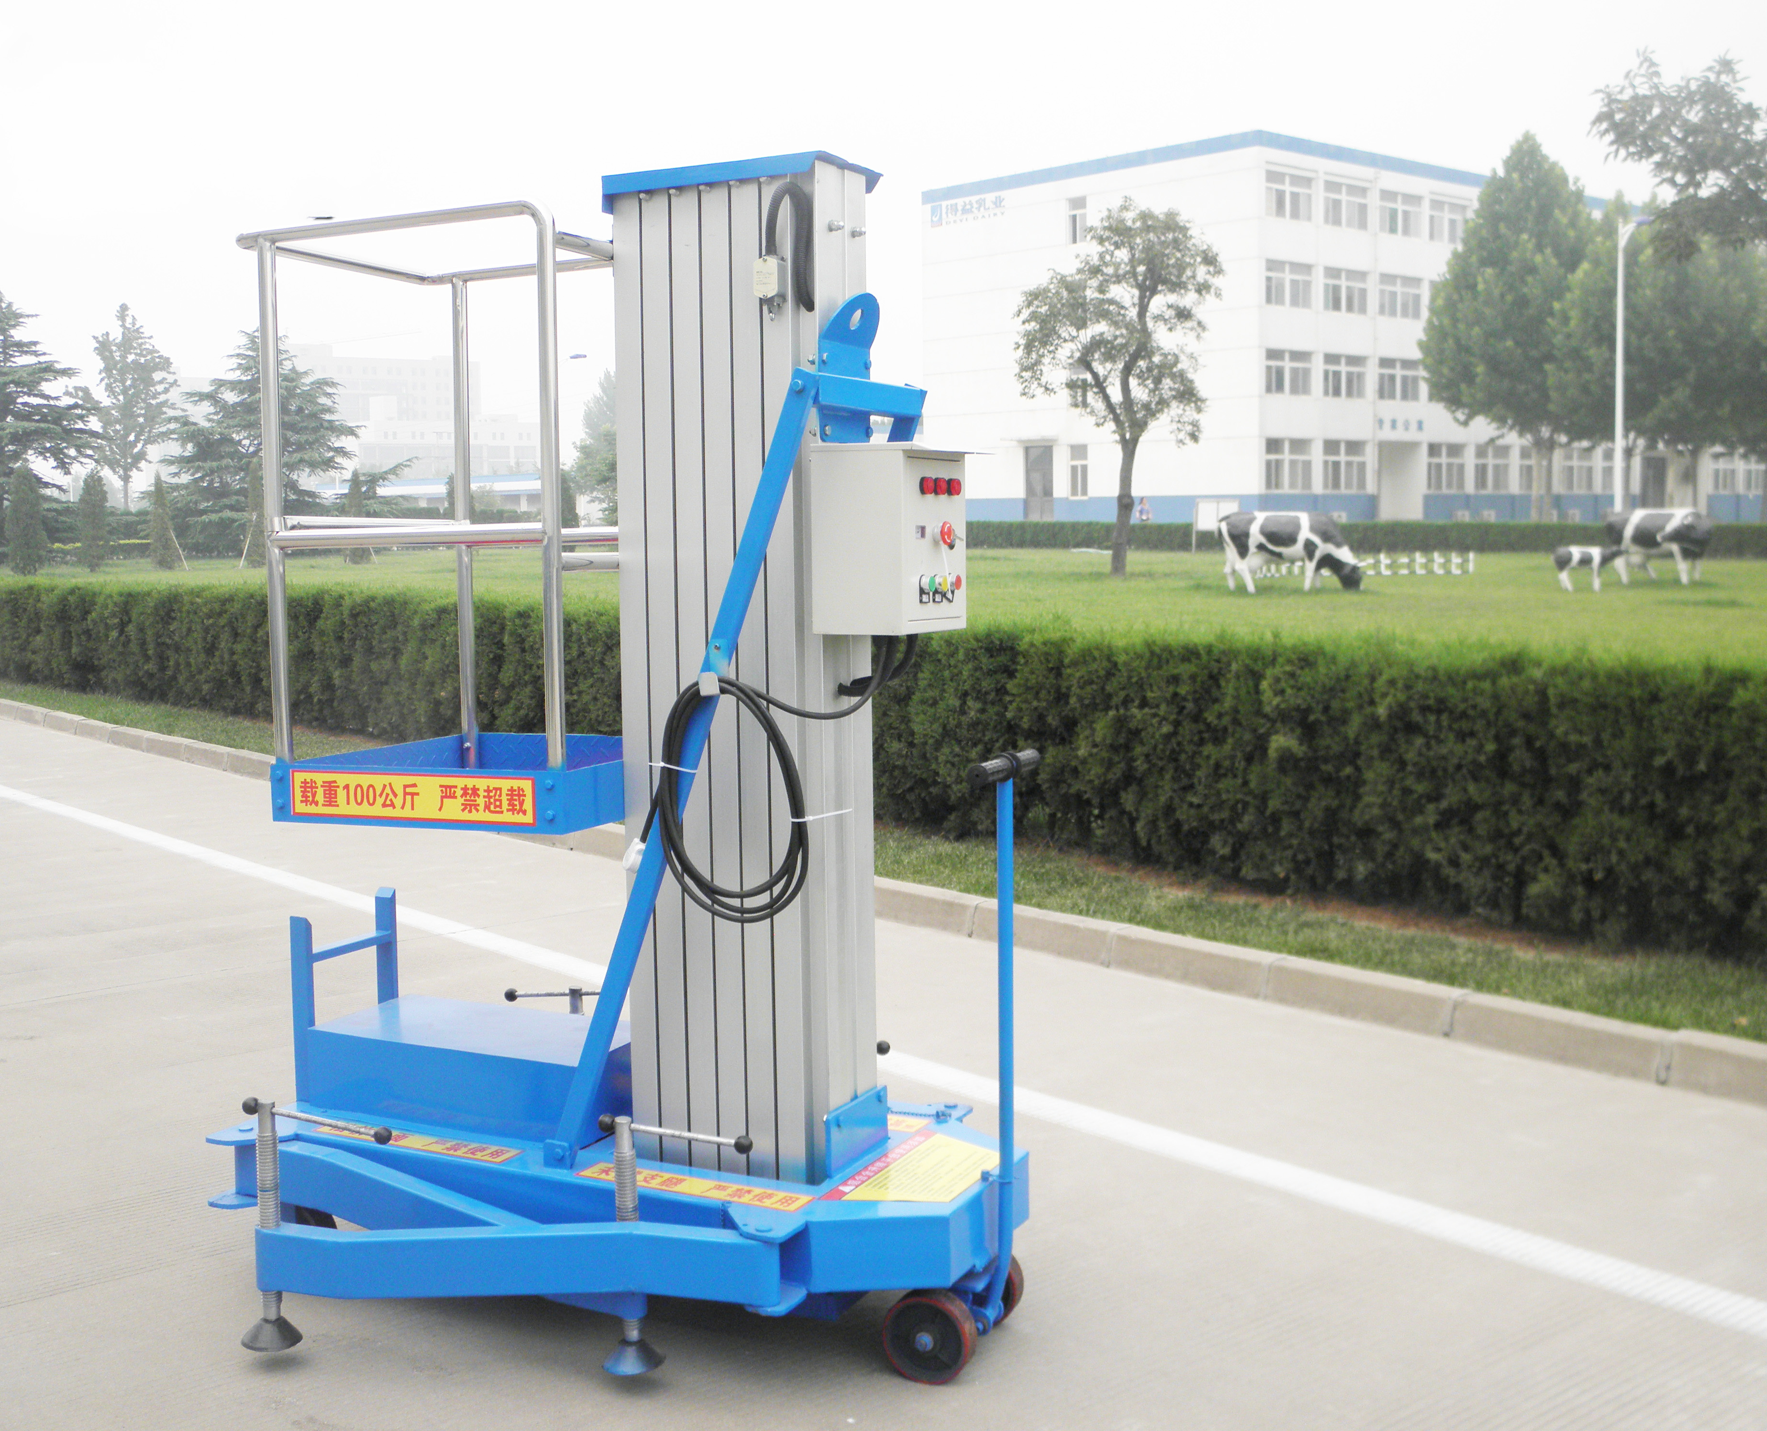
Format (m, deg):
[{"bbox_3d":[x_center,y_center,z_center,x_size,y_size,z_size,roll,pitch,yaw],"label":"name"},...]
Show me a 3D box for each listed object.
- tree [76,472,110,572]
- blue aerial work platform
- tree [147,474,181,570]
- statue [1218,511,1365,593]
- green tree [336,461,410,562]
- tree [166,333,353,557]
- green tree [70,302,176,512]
[{"bbox_3d":[-19.326,-4.736,45.800,0.801,2.441,0.801,-1,6,0],"label":"tree"},{"bbox_3d":[-0.470,0.085,3.299,1.427,2.002,0.937,2,7,25],"label":"blue aerial work platform"},{"bbox_3d":[-18.057,-4.860,47.000,0.860,2.430,0.860,-1,6,0],"label":"tree"},{"bbox_3d":[6.418,-2.569,29.500,2.280,1.290,0.750,0,6,3],"label":"statue"},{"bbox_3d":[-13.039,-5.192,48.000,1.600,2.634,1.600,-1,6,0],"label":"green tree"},{"bbox_3d":[-18.497,-7.990,55.500,5.518,6.666,5.518,-1,6,0],"label":"tree"},{"bbox_3d":[-32.421,-12.599,80.000,4.582,9.991,4.582,-1,6,0],"label":"green tree"}]

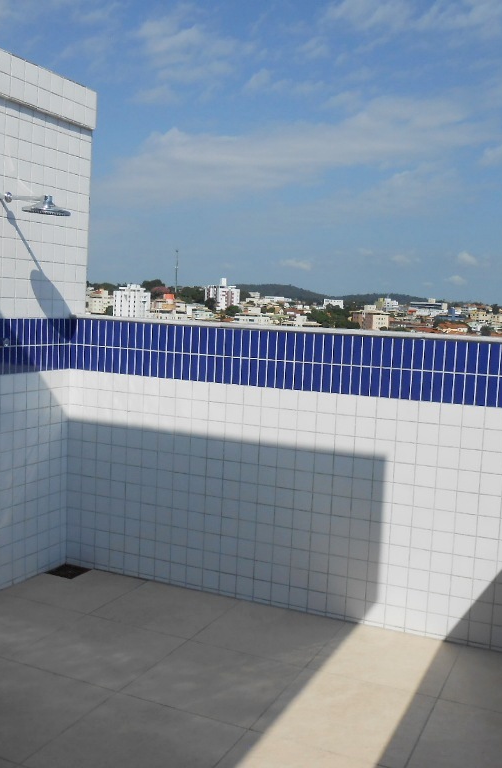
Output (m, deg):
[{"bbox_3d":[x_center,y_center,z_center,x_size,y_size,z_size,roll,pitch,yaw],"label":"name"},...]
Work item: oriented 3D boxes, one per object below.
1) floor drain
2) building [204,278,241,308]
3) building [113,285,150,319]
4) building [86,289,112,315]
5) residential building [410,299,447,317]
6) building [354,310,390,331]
[{"bbox_3d":[-1.095,1.132,4.628,0.200,0.012,0.200,5,6,24],"label":"floor drain"},{"bbox_3d":[-20.896,-66.746,571.023,20.000,23.000,18.000,-1,6,-32],"label":"building"},{"bbox_3d":[-69.827,-47.272,450.978,22.000,22.000,16.000,2,5,-9],"label":"building"},{"bbox_3d":[-107.499,-57.600,540.845,19.000,19.000,15.000,1,5,-21],"label":"building"},{"bbox_3d":[195.745,-85.041,850.845,41.000,19.000,18.000,3,5,8],"label":"residential building"},{"bbox_3d":[77.352,-40.320,500.667,14.000,15.000,19.000,0,6,-29],"label":"building"}]

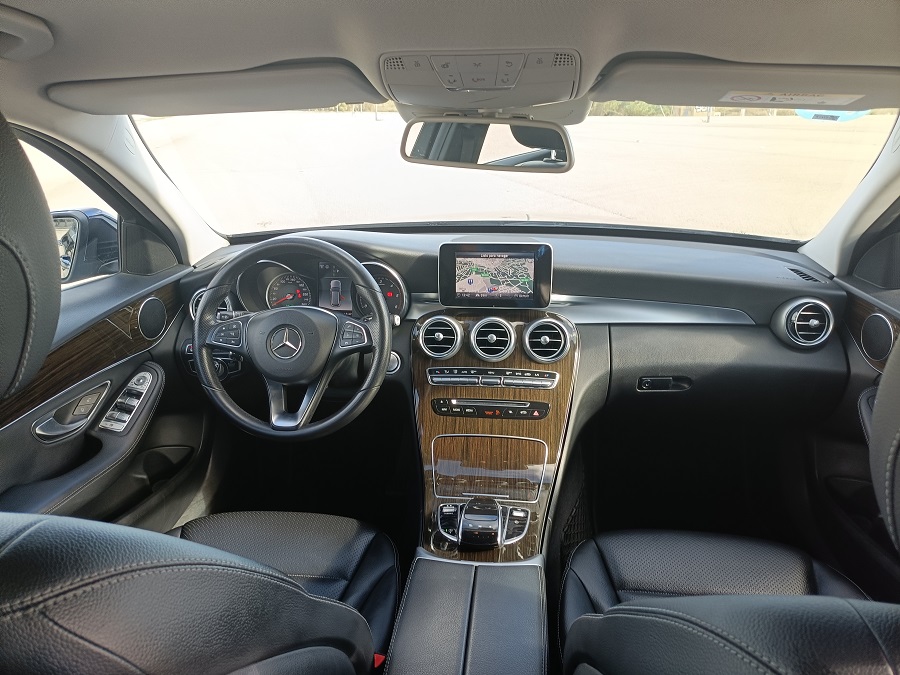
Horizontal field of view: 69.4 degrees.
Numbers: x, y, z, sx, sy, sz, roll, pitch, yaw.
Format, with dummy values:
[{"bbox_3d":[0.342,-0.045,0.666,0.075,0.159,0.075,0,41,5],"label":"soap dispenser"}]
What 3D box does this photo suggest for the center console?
[{"bbox_3d":[0.066,0.084,1.139,0.325,0.420,0.490,2,20,7],"label":"center console"}]

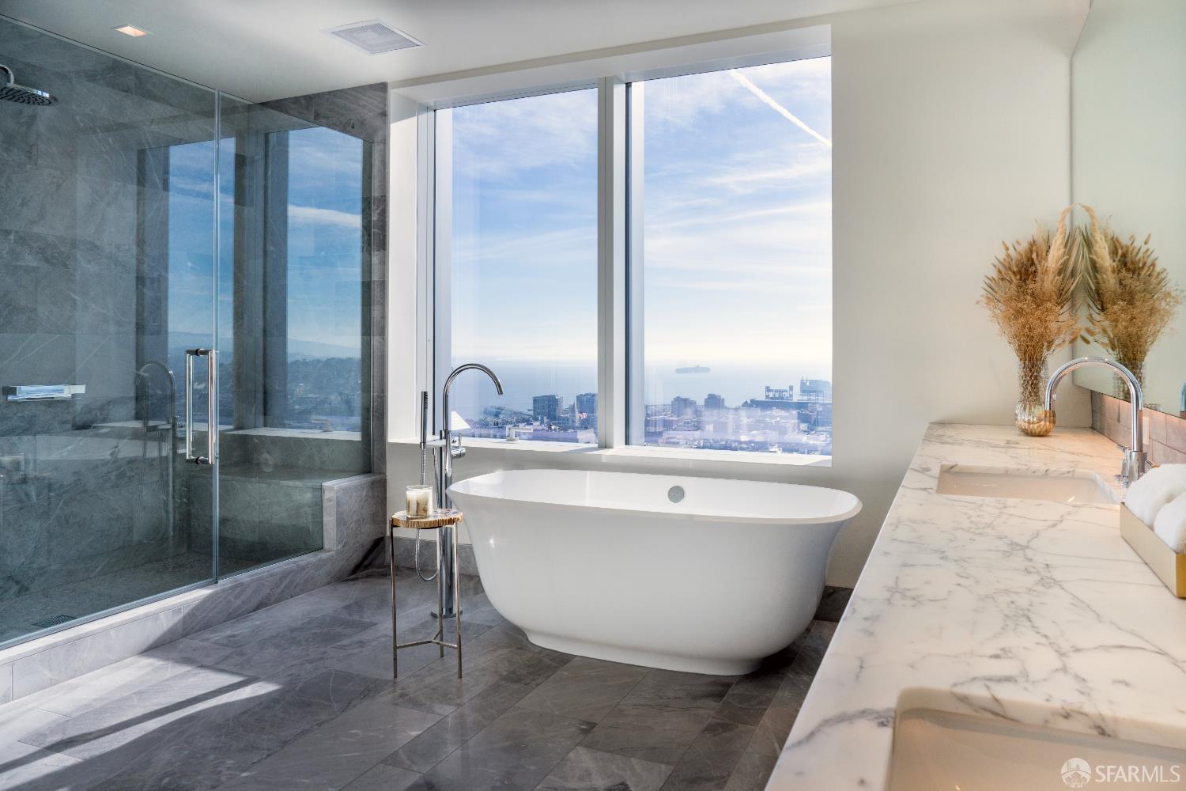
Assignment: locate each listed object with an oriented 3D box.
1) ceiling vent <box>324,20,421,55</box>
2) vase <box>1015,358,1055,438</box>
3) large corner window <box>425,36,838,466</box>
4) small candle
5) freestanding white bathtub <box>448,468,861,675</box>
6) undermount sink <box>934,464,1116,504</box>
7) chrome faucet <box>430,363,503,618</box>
[{"bbox_3d":[-1.012,-1.649,3.655,0.310,0.020,0.315,1,3,25],"label":"ceiling vent"},{"bbox_3d":[1.550,0.001,2.763,0.141,0.268,0.141,1,3,25],"label":"vase"},{"bbox_3d":[0.100,-0.681,4.142,2.320,1.922,0.125,1,3,25],"label":"large corner window"},{"bbox_3d":[-0.634,0.385,2.884,0.098,0.110,0.098,0,3,0],"label":"small candle"},{"bbox_3d":[0.214,0.690,3.173,1.631,0.616,0.899,1,3,25],"label":"freestanding white bathtub"},{"bbox_3d":[0.927,0.275,1.720,0.351,0.155,0.487,1,3,25],"label":"undermount sink"},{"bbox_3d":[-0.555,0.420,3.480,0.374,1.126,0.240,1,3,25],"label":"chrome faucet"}]

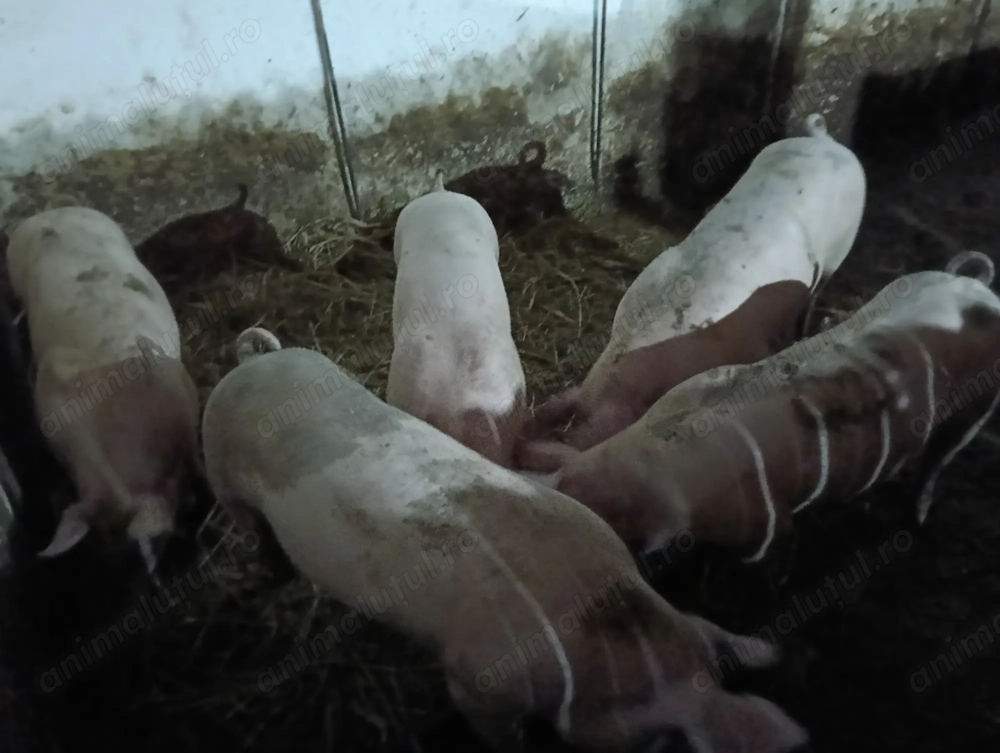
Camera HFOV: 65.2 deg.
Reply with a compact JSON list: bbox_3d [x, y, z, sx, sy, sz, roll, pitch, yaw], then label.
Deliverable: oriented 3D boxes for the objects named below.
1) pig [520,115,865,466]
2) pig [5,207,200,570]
[{"bbox_3d":[0.536,-0.142,1.953,0.294,0.570,1.130,26,50,30],"label":"pig"},{"bbox_3d":[-0.891,0.042,1.877,0.294,0.570,1.102,-21,45,-17],"label":"pig"}]

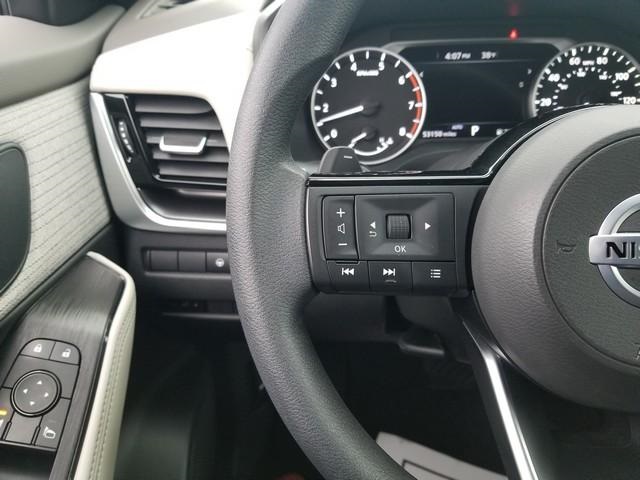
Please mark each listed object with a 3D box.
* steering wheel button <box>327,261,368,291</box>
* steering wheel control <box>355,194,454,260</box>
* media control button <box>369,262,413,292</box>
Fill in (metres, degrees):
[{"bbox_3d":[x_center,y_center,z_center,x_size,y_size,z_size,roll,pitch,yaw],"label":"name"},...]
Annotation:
[{"bbox_3d":[0.013,0.016,0.214,0.018,0.013,0.006,0,-6,3],"label":"steering wheel button"},{"bbox_3d":[0.038,-0.005,0.215,0.043,0.029,0.008,0,-6,3],"label":"steering wheel control"},{"bbox_3d":[0.031,0.016,0.213,0.019,0.013,0.006,0,-6,3],"label":"media control button"}]

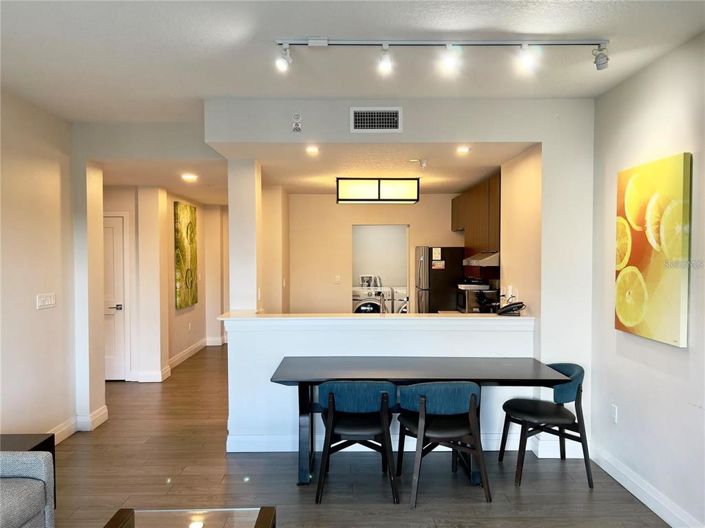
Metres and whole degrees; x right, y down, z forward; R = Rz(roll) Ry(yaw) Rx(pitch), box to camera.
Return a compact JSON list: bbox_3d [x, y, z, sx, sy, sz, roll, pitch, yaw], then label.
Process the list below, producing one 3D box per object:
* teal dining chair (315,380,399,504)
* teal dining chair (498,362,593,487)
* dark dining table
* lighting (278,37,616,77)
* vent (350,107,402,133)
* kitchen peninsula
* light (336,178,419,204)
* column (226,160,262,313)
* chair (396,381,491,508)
[{"bbox_3d":[0.033,1.115,3.588,0.517,0.775,0.561,0,1,-1],"label":"teal dining chair"},{"bbox_3d":[1.344,1.111,3.781,0.565,0.775,0.510,0,1,1],"label":"teal dining chair"},{"bbox_3d":[0.444,1.118,3.793,1.936,0.760,0.742,0,1,-1],"label":"dark dining table"},{"bbox_3d":[0.485,-1.122,2.866,1.811,0.180,0.130,0,1,-1],"label":"lighting"},{"bbox_3d":[0.180,-1.084,3.976,0.394,0.189,0.030,0,1,-1],"label":"vent"},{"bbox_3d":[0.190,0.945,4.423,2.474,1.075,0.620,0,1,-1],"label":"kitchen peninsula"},{"bbox_3d":[0.279,-0.824,5.965,0.901,0.273,0.380,0,1,-1],"label":"light"},{"bbox_3d":[-0.988,-0.256,4.865,0.246,1.355,0.318,0,1,-1],"label":"column"},{"bbox_3d":[0.581,1.116,3.564,0.510,0.775,0.560,0,1,-10],"label":"chair"}]

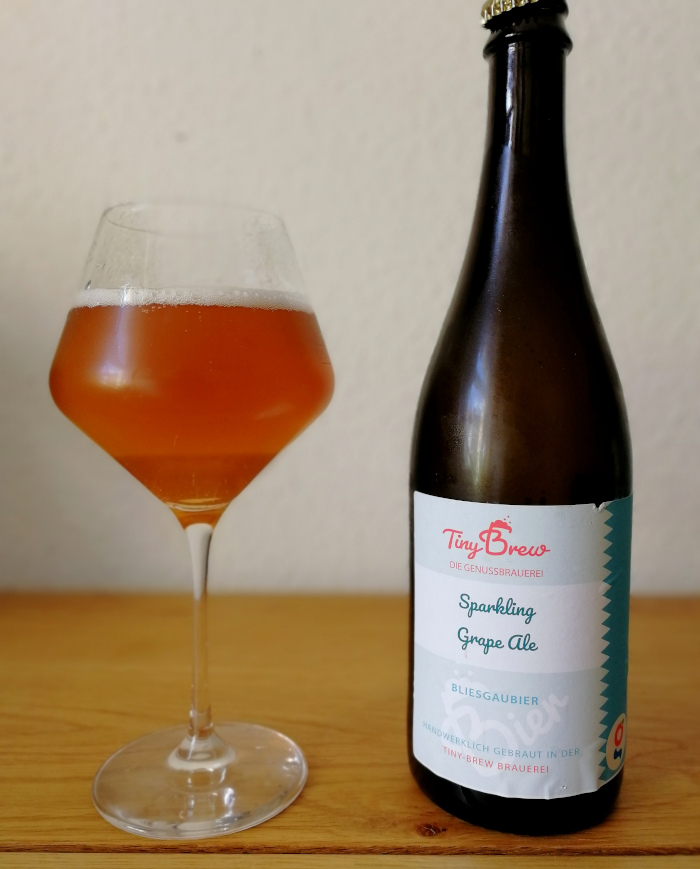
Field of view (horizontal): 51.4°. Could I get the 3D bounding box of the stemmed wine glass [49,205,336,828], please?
[{"bbox_3d":[-0.058,0.028,0.281,0.104,0.217,0.104,0,5,0],"label":"stemmed wine glass"}]

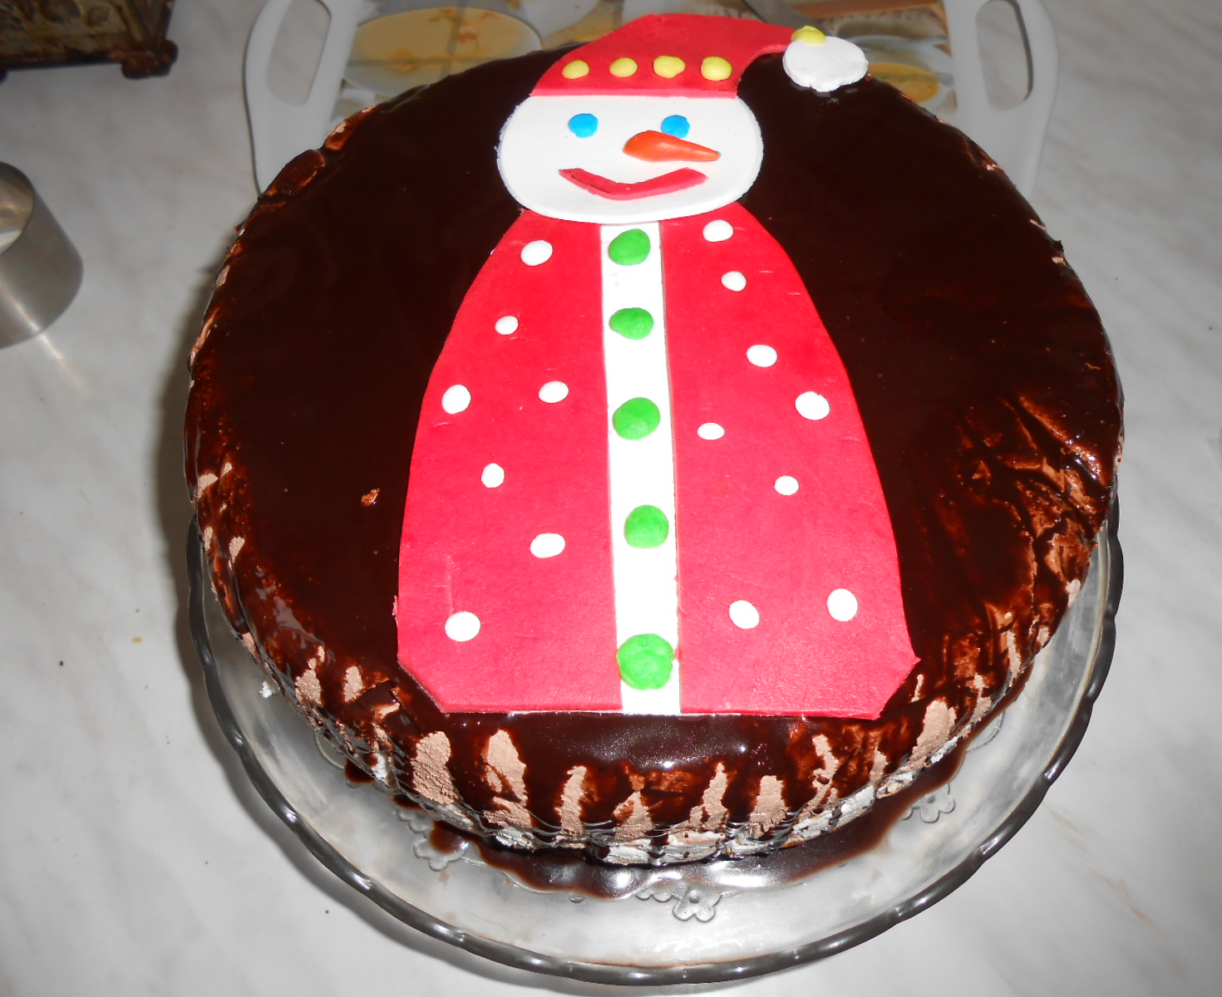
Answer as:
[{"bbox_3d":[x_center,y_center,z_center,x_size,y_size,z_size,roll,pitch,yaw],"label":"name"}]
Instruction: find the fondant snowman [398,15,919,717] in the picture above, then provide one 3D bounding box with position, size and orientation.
[{"bbox_3d":[0.018,-0.066,0.290,0.135,0.016,0.267,-1,57,2],"label":"fondant snowman"}]

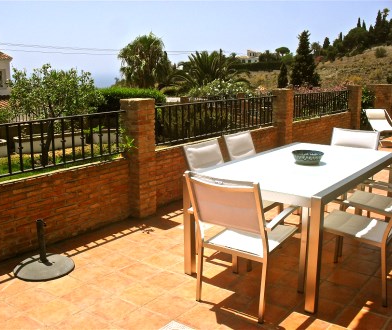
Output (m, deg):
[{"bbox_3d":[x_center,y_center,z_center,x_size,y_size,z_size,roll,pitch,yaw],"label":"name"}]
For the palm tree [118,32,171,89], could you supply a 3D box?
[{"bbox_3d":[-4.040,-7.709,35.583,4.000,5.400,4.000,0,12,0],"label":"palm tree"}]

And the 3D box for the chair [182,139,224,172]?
[{"bbox_3d":[0.306,0.281,3.699,0.660,0.880,0.560,8,14,35],"label":"chair"}]

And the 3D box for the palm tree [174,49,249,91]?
[{"bbox_3d":[0.901,-4.945,26.372,4.300,3.800,4.300,0,11,0],"label":"palm tree"}]

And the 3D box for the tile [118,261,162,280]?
[{"bbox_3d":[-0.419,0.800,3.373,0.245,0.015,0.245,10,16,38],"label":"tile"}]

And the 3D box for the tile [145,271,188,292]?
[{"bbox_3d":[-0.218,0.834,3.219,0.245,0.015,0.245,10,16,38],"label":"tile"}]

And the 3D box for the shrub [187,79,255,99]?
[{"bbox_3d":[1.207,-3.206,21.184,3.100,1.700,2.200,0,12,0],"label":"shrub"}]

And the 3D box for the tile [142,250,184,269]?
[{"bbox_3d":[-0.259,0.756,3.570,0.245,0.015,0.245,10,16,38],"label":"tile"}]

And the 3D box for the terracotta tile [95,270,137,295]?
[{"bbox_3d":[-0.579,0.844,3.159,0.258,0.018,0.258,8,14,35],"label":"terracotta tile"}]

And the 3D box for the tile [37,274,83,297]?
[{"bbox_3d":[-0.953,0.854,3.106,0.258,0.018,0.258,8,14,35],"label":"tile"}]

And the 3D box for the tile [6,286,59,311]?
[{"bbox_3d":[-1.091,0.896,2.955,0.245,0.015,0.245,10,16,38],"label":"tile"}]

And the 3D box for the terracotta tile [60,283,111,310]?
[{"bbox_3d":[-0.738,0.884,2.954,0.258,0.018,0.258,8,14,35],"label":"terracotta tile"}]

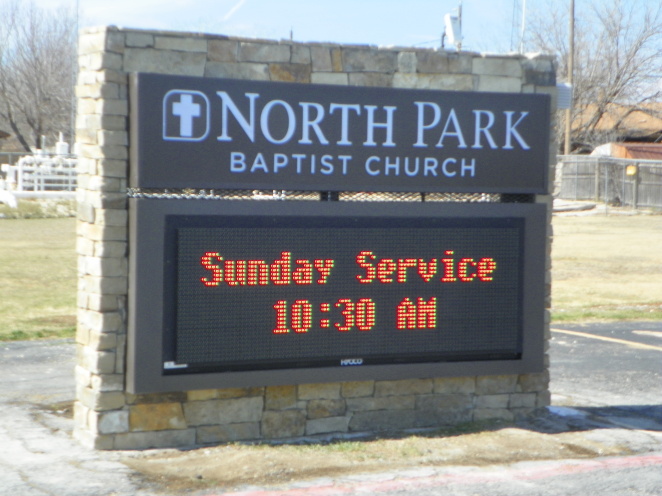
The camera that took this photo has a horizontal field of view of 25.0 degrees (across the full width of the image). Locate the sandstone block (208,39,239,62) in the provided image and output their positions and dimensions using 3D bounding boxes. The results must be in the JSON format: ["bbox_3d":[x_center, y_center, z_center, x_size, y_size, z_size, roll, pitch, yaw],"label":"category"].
[{"bbox_3d":[-0.536,-0.936,7.113,0.157,0.108,0.100,0,2,-27],"label":"sandstone block"}]

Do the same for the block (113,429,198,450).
[{"bbox_3d":[-0.888,0.941,7.372,0.426,0.083,0.130,0,2,-27],"label":"block"}]

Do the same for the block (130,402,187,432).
[{"bbox_3d":[-0.874,0.828,7.374,0.290,0.129,0.130,0,2,-27],"label":"block"}]

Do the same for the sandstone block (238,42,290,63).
[{"bbox_3d":[-0.352,-0.969,7.447,0.278,0.093,0.120,0,2,-28],"label":"sandstone block"}]

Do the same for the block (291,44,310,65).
[{"bbox_3d":[-0.167,-0.944,7.304,0.103,0.092,0.100,0,2,-27],"label":"block"}]

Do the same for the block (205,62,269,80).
[{"bbox_3d":[-0.496,-0.880,7.493,0.341,0.086,0.130,0,2,-27],"label":"block"}]

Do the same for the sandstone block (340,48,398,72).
[{"bbox_3d":[0.177,-0.961,7.725,0.330,0.114,0.120,0,2,-28],"label":"sandstone block"}]

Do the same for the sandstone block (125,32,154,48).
[{"bbox_3d":[-0.904,-0.958,6.922,0.136,0.071,0.100,0,2,-27],"label":"sandstone block"}]

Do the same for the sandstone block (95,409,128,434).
[{"bbox_3d":[-1.031,0.802,6.945,0.148,0.107,0.120,0,2,-27],"label":"sandstone block"}]

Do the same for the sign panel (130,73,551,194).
[{"bbox_3d":[0.109,-0.538,7.332,2.270,0.519,0.112,0,2,-27],"label":"sign panel"}]

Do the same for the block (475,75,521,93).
[{"bbox_3d":[0.897,-0.895,8.204,0.281,0.082,0.130,0,2,-27],"label":"block"}]

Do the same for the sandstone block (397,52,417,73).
[{"bbox_3d":[0.362,-0.939,7.578,0.102,0.102,0.100,0,2,-27],"label":"sandstone block"}]

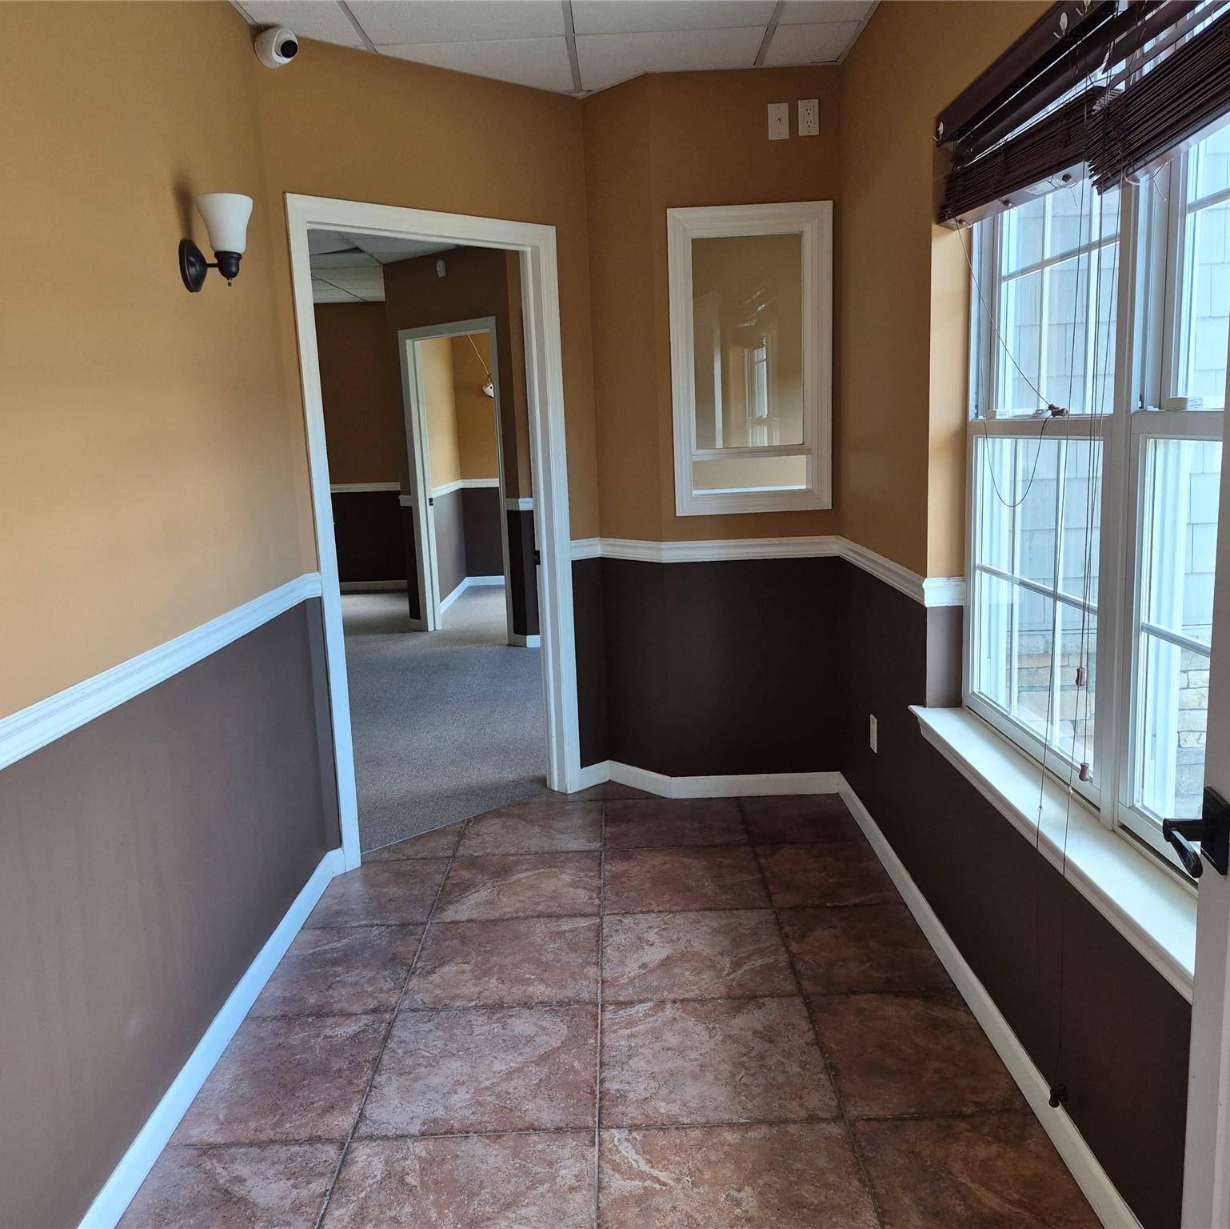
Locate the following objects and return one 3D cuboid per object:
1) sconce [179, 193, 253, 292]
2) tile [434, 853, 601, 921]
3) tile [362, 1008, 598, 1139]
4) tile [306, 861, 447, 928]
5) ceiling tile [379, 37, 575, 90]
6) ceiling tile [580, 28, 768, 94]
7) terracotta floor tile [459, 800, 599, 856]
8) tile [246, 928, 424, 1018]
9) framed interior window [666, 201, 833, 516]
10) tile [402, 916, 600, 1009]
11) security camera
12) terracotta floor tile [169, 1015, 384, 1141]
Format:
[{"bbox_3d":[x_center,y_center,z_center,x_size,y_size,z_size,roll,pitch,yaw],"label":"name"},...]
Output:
[{"bbox_3d":[-0.944,-0.882,2.607,0.168,0.214,0.134,-2,9,2],"label":"sconce"},{"bbox_3d":[-0.286,0.845,3.388,0.490,0.010,0.490,-2,9,0],"label":"tile"},{"bbox_3d":[-0.291,1.028,2.474,0.504,0.010,0.487,-2,10,0],"label":"tile"},{"bbox_3d":[-0.757,0.865,3.391,0.444,0.010,0.490,-2,9,0],"label":"tile"},{"bbox_3d":[-0.439,-1.819,3.629,0.602,0.016,0.590,-2,10,0],"label":"ceiling tile"},{"bbox_3d":[0.175,-1.840,3.618,0.601,0.016,0.586,-2,9,1],"label":"ceiling tile"},{"bbox_3d":[-0.287,0.765,3.877,0.490,0.010,0.490,-2,9,0],"label":"terracotta floor tile"},{"bbox_3d":[-0.743,0.961,2.965,0.388,0.010,0.492,-2,10,0],"label":"tile"},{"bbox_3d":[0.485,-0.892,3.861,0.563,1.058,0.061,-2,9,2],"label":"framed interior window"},{"bbox_3d":[-0.291,0.944,2.962,0.504,0.010,0.492,-2,10,0],"label":"tile"},{"bbox_3d":[-0.972,-1.630,3.123,0.111,0.111,0.101,-8,11,-29],"label":"security camera"},{"bbox_3d":[-0.743,1.045,2.477,0.388,0.010,0.487,-2,10,0],"label":"terracotta floor tile"}]

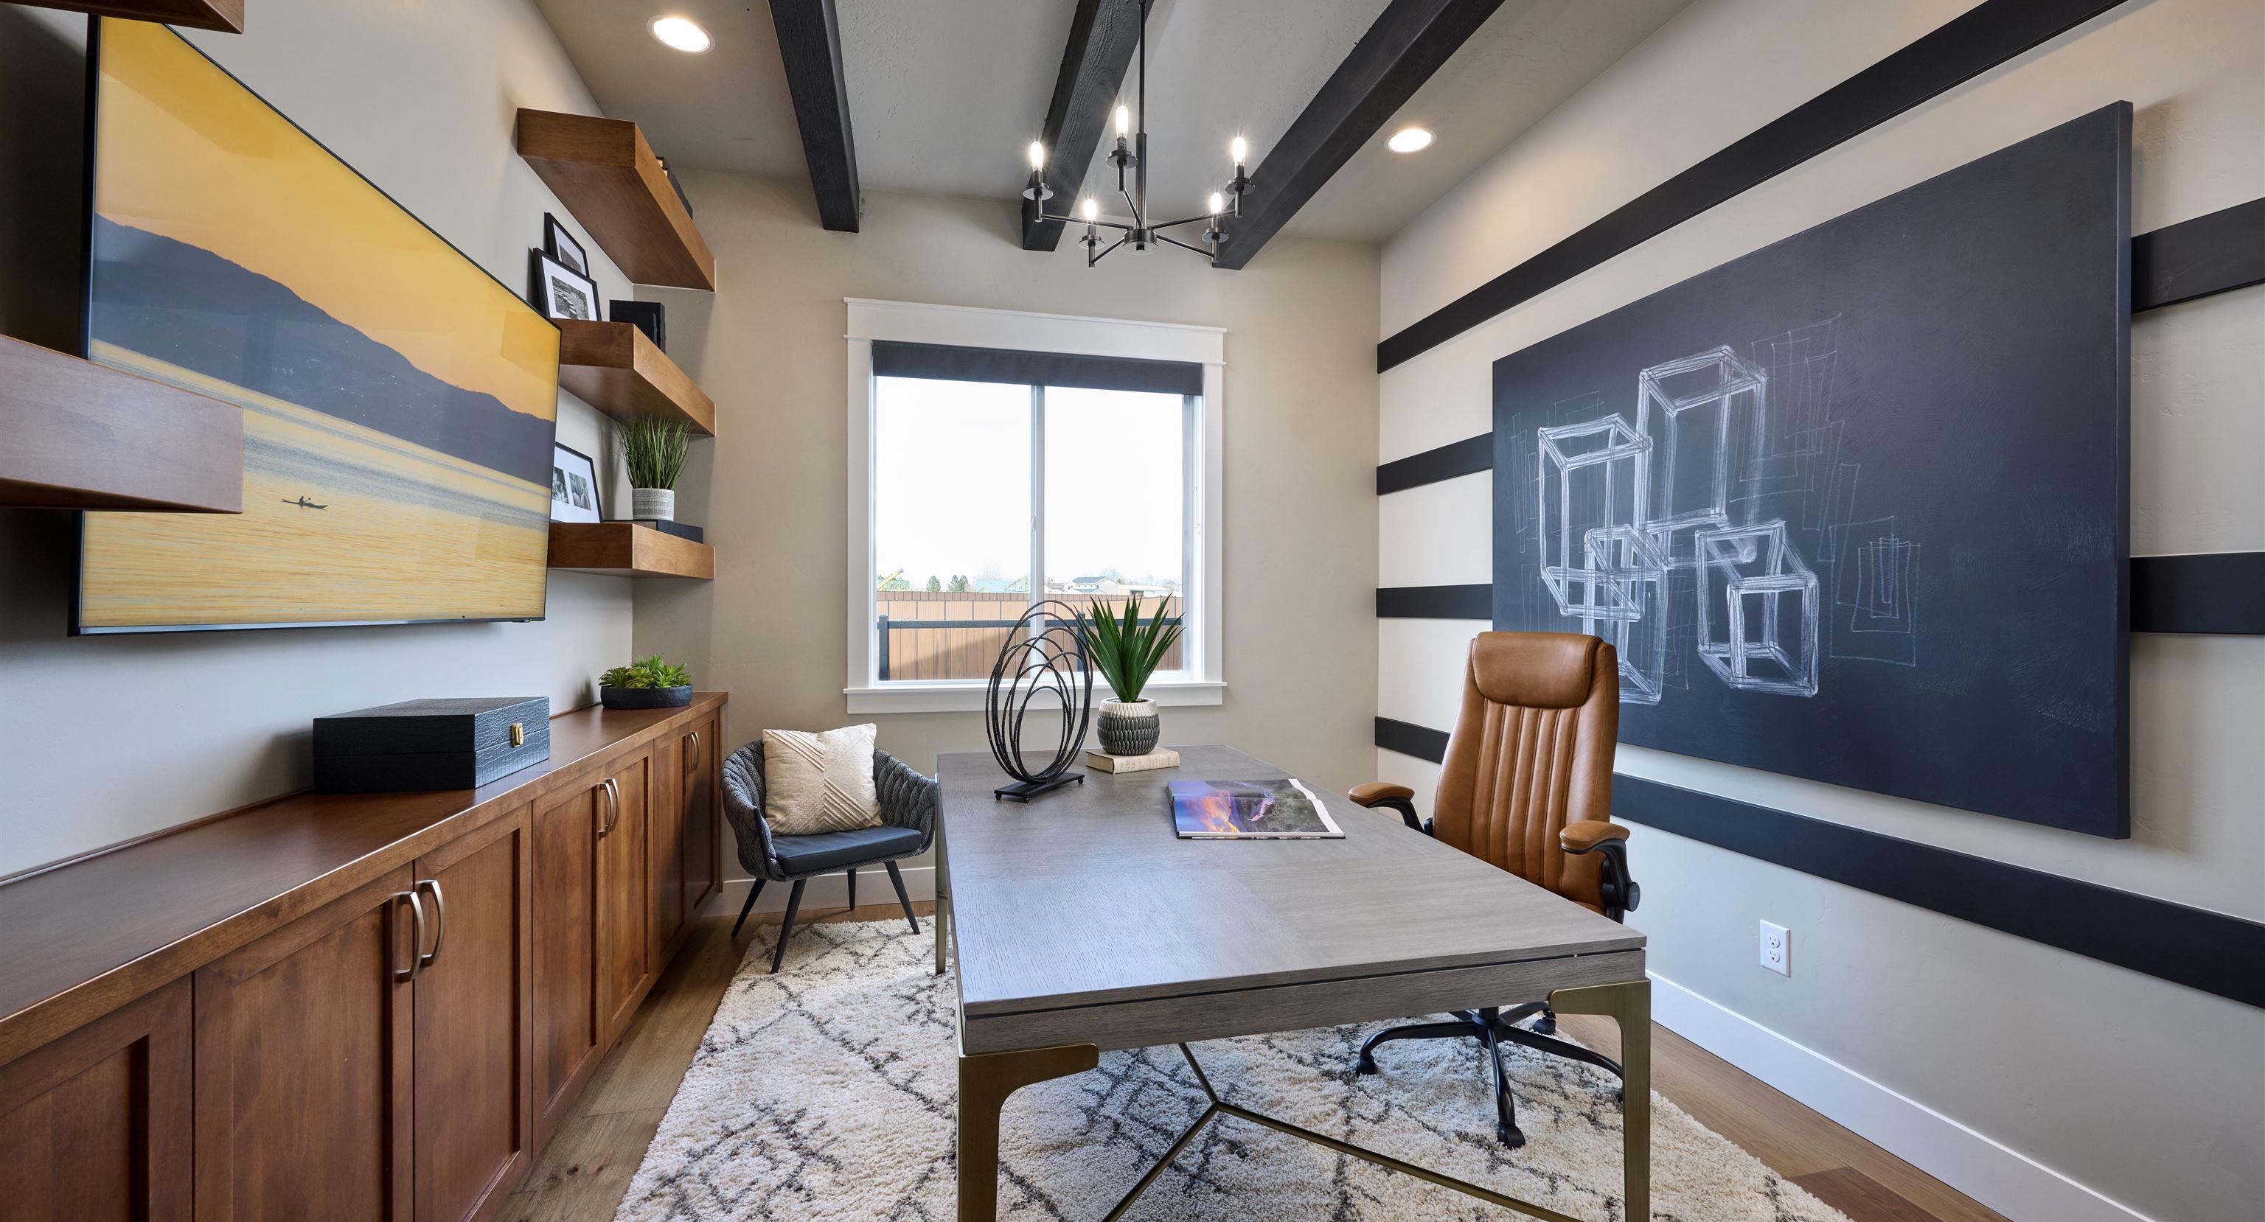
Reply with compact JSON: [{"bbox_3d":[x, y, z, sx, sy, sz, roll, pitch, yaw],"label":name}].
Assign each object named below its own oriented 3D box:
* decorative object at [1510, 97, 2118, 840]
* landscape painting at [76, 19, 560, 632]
[{"bbox_3d":[1.621,-0.268,2.505,0.037,1.371,1.804,0,0,-14],"label":"decorative object"},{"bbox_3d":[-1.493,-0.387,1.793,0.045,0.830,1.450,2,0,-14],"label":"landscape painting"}]

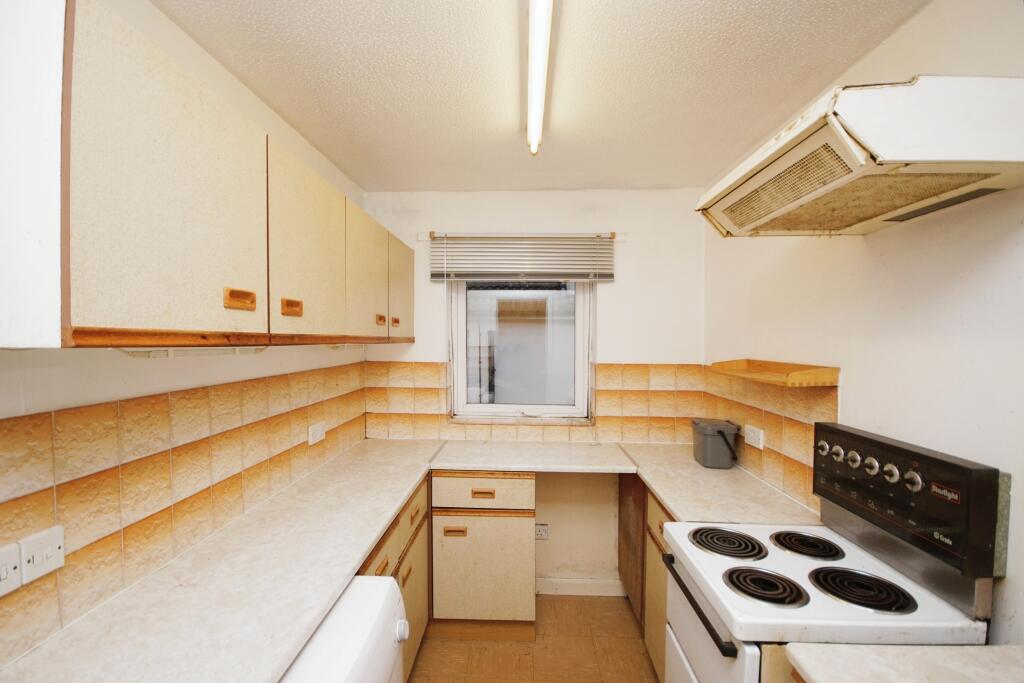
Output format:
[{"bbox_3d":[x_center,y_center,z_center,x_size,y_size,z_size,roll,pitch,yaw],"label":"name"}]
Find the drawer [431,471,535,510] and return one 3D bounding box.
[{"bbox_3d":[-0.127,0.720,2.280,0.502,0.183,0.410,0,1,3],"label":"drawer"}]

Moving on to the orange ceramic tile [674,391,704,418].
[{"bbox_3d":[1.018,0.359,2.443,0.153,0.150,0.010,0,1,2],"label":"orange ceramic tile"}]

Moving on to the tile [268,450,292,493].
[{"bbox_3d":[-0.904,0.514,1.656,0.010,0.147,0.150,0,0,2],"label":"tile"}]

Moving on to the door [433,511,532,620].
[{"bbox_3d":[-0.134,1.076,2.058,0.494,0.527,0.022,0,1,3],"label":"door"}]

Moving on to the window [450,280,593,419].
[{"bbox_3d":[0.054,-0.005,2.565,0.840,0.940,0.070,0,1,2],"label":"window"}]

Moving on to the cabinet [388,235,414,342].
[{"bbox_3d":[-0.721,-0.258,2.252,0.293,0.533,0.452,0,1,3],"label":"cabinet"}]

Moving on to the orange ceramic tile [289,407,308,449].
[{"bbox_3d":[-0.899,0.358,1.793,0.010,0.150,0.145,0,1,3],"label":"orange ceramic tile"}]

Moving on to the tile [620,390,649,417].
[{"bbox_3d":[0.712,0.358,2.454,0.150,0.150,0.010,0,1,2],"label":"tile"}]

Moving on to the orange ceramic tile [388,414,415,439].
[{"bbox_3d":[-0.659,0.507,2.550,0.148,0.150,0.010,0,1,3],"label":"orange ceramic tile"}]

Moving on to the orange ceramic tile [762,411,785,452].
[{"bbox_3d":[1.062,0.367,1.733,0.010,0.150,0.150,0,1,2],"label":"orange ceramic tile"}]

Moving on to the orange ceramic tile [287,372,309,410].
[{"bbox_3d":[-0.901,0.208,1.800,0.010,0.151,0.149,0,1,3],"label":"orange ceramic tile"}]

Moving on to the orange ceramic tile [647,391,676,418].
[{"bbox_3d":[0.864,0.359,2.449,0.150,0.150,0.010,0,1,2],"label":"orange ceramic tile"}]

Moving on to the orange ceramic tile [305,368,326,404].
[{"bbox_3d":[-0.890,0.207,1.933,0.010,0.150,0.145,0,1,2],"label":"orange ceramic tile"}]

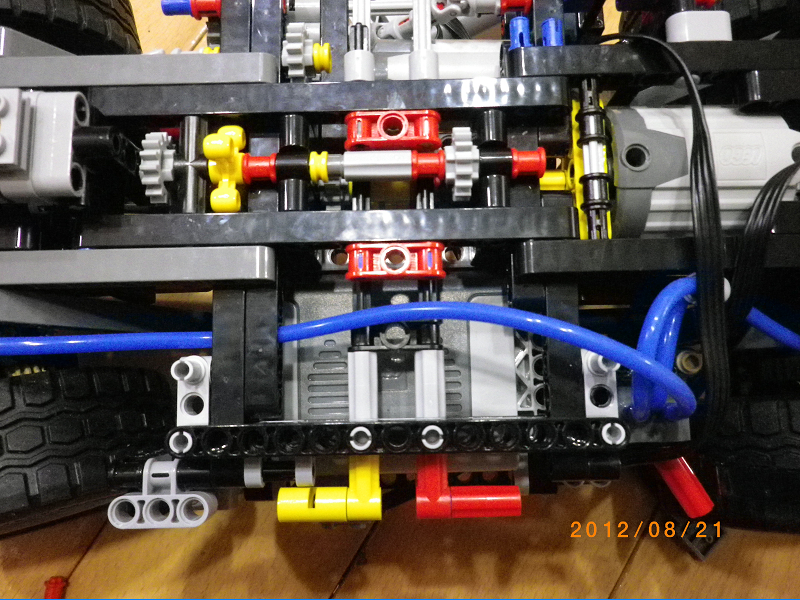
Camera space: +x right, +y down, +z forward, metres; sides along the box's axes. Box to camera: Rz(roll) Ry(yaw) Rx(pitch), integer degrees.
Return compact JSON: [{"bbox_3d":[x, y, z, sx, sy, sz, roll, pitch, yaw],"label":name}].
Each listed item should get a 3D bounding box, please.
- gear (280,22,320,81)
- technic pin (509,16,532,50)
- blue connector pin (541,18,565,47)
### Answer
[{"bbox_3d":[-0.026,-0.062,0.165,0.008,0.018,0.018,-1,81,0],"label":"gear"},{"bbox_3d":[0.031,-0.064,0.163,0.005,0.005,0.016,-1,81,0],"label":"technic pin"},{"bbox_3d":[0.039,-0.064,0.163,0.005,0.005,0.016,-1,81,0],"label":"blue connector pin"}]

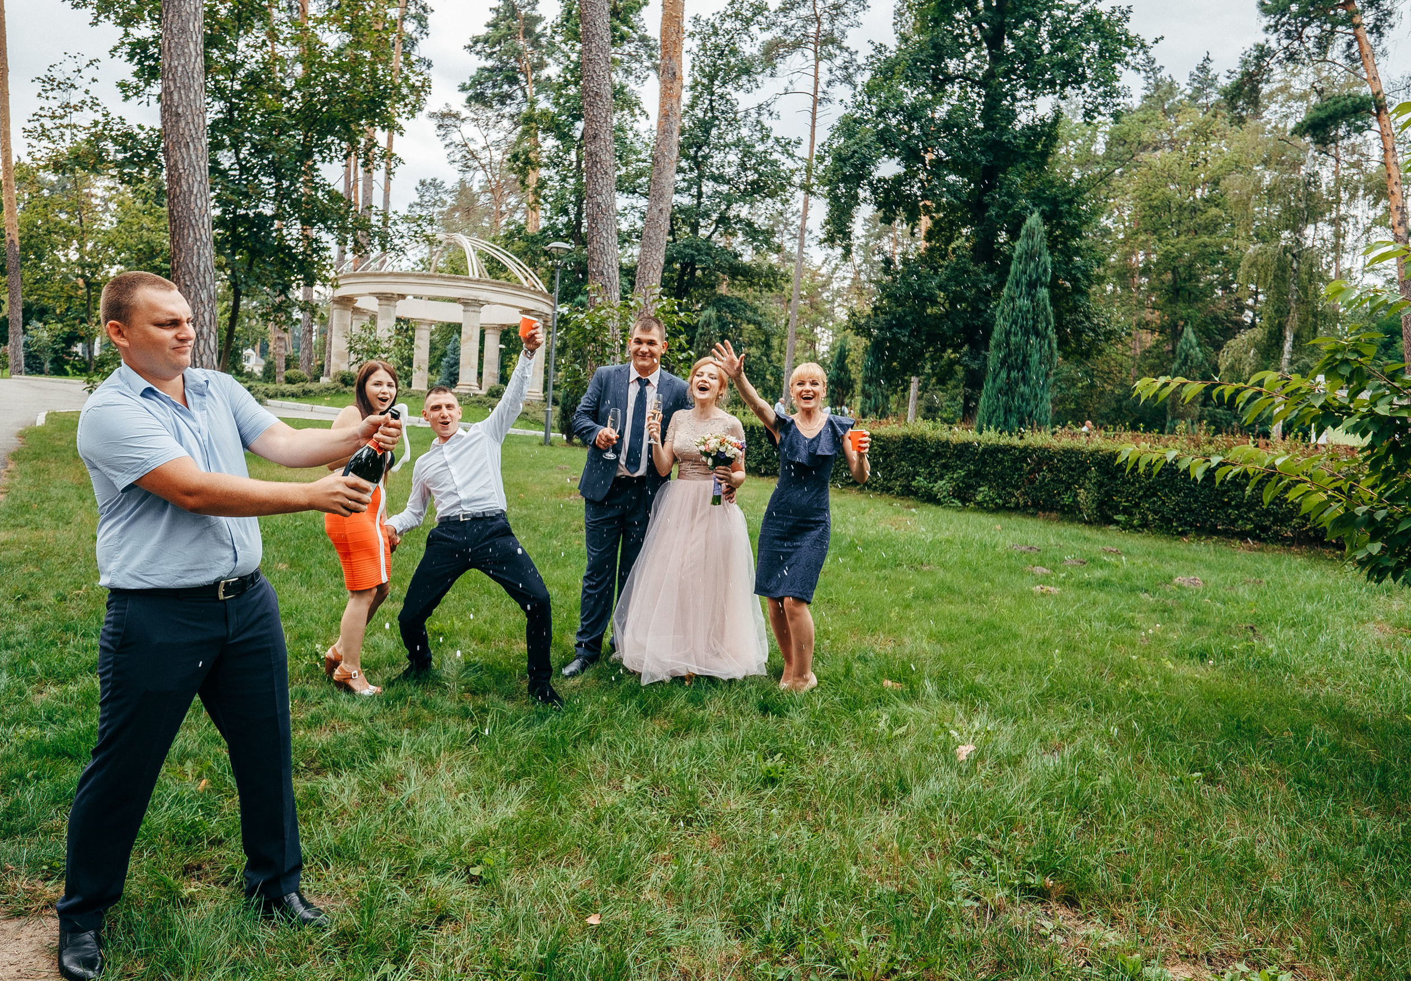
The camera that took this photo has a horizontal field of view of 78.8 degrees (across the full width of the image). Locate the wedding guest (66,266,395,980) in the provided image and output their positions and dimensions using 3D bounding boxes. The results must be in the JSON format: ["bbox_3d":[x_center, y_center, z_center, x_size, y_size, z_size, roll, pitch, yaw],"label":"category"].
[{"bbox_3d":[-1.227,0.307,2.221,0.820,1.700,0.550,4,6,14],"label":"wedding guest"}]

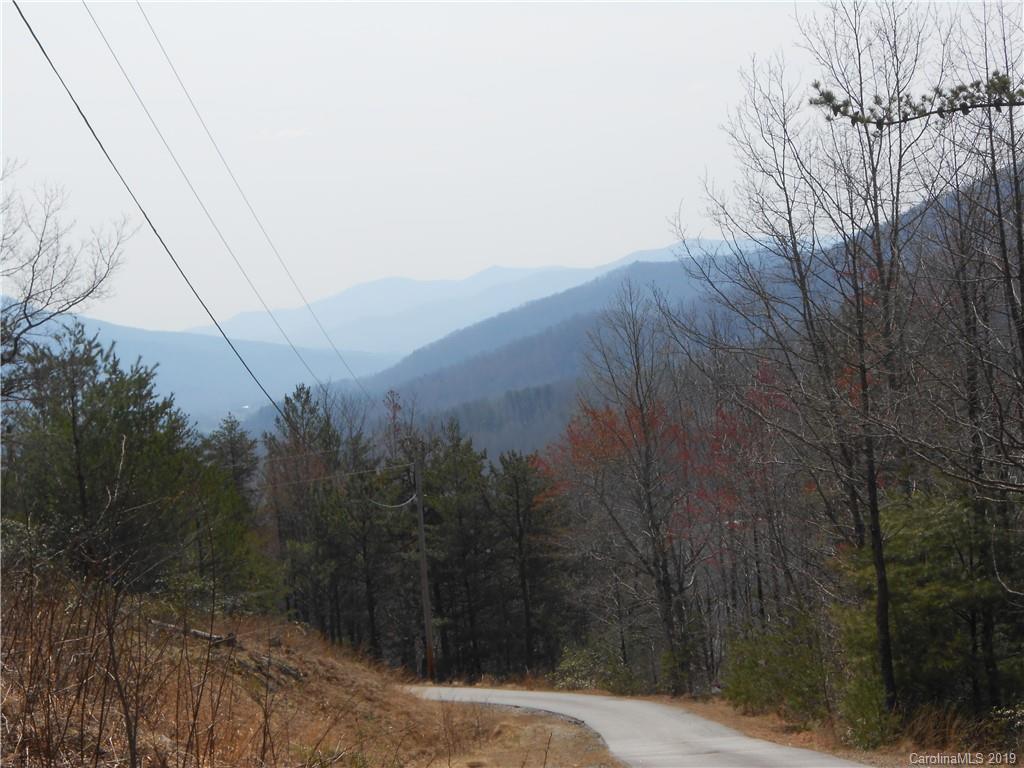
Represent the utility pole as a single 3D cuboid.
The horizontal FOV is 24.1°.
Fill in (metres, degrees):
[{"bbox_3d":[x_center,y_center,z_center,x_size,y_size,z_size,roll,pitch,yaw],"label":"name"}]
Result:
[{"bbox_3d":[-3.203,6.739,88.000,0.250,8.300,0.250,-3,0,0],"label":"utility pole"}]

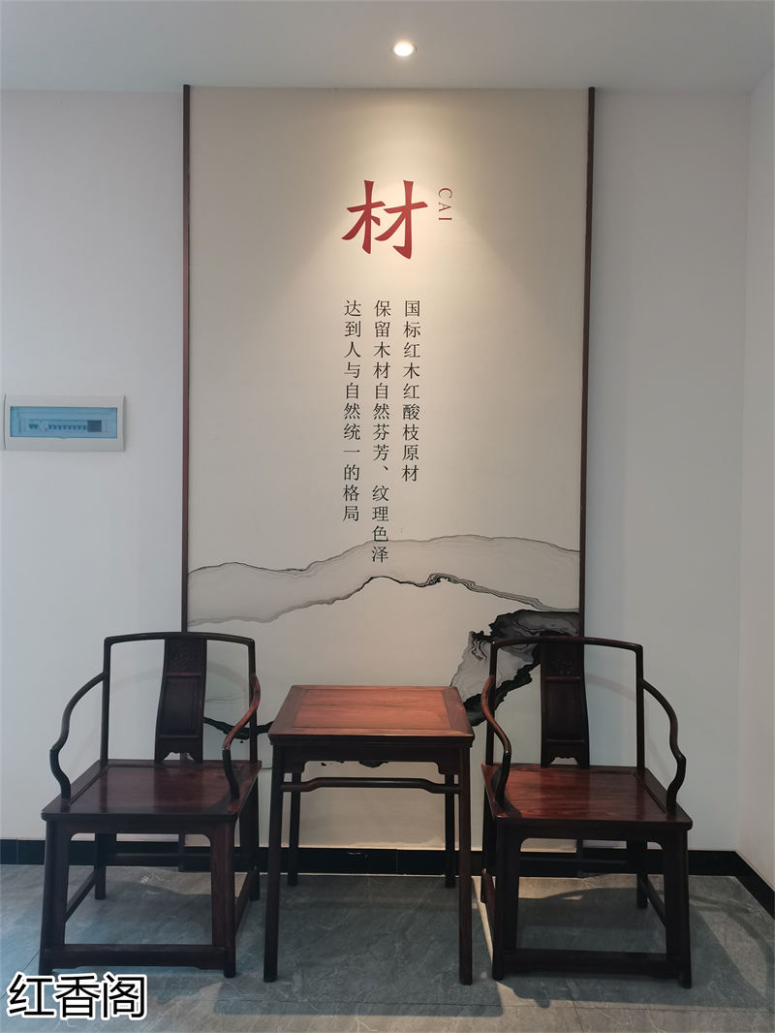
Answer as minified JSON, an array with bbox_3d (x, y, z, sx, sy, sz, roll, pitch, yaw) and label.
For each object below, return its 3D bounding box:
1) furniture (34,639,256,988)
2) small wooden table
[{"bbox_3d":[-0.752,0.909,2.595,0.618,0.956,0.508,1,1,0],"label":"furniture"},{"bbox_3d":[-0.053,1.020,2.627,0.625,0.748,0.607,1,1,0],"label":"small wooden table"}]

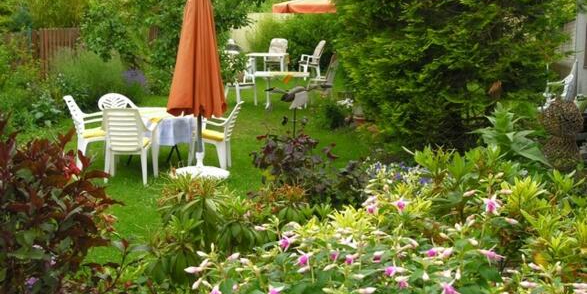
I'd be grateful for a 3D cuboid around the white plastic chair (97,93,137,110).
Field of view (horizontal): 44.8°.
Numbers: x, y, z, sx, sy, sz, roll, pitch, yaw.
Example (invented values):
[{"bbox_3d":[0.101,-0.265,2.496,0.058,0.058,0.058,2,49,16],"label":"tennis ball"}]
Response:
[{"bbox_3d":[-2.250,-0.250,9.432,0.570,0.875,0.580,-7,13,-34],"label":"white plastic chair"}]

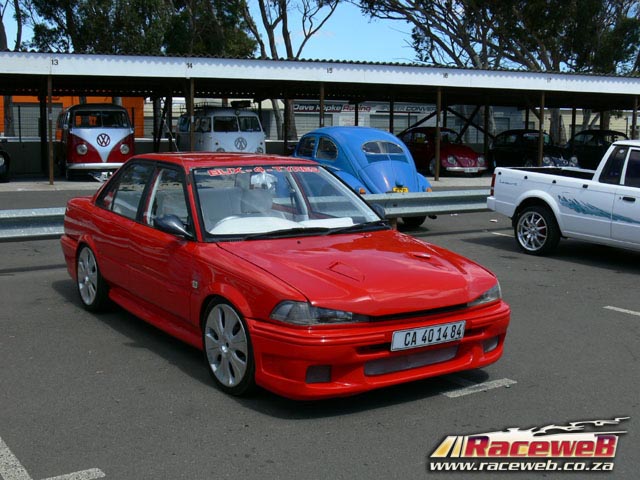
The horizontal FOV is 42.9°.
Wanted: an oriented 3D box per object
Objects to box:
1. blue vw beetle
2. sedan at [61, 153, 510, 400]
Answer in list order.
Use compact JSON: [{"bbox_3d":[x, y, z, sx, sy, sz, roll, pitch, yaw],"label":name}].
[{"bbox_3d":[0.340,-1.068,13.381,1.540,1.520,4.070,-3,9,-28],"label":"blue vw beetle"},{"bbox_3d":[-0.576,0.029,6.075,1.680,1.325,4.250,-4,10,-34],"label":"sedan"}]

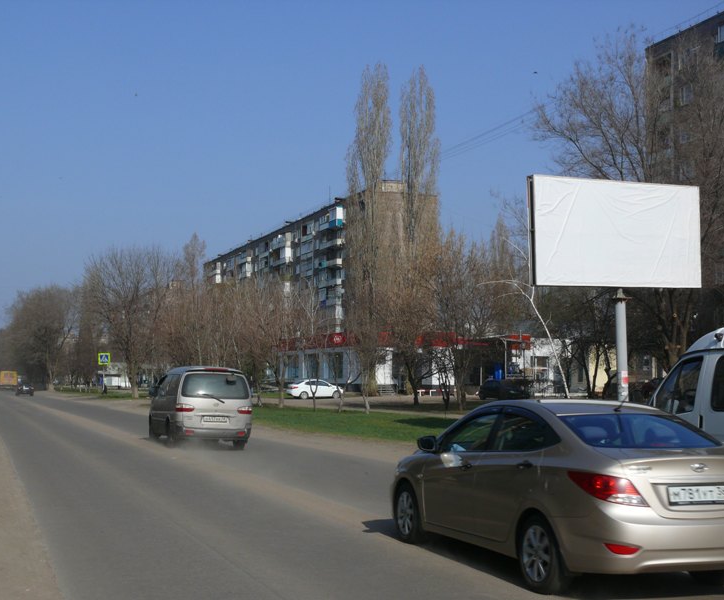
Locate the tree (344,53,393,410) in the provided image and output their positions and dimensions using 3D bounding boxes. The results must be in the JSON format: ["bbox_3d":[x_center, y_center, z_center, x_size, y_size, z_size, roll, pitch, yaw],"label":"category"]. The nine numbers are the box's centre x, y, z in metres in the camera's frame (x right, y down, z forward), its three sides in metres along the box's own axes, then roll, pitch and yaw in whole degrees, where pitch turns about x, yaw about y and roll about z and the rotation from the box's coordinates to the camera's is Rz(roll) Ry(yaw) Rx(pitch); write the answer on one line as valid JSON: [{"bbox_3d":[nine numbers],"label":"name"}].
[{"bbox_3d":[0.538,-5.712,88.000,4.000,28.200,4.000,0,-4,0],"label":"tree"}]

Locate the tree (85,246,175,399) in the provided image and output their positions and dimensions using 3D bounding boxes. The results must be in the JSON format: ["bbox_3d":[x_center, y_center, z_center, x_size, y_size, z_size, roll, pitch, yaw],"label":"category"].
[{"bbox_3d":[-18.074,1.757,83.000,6.800,12.000,6.800,1,-5,-20],"label":"tree"}]

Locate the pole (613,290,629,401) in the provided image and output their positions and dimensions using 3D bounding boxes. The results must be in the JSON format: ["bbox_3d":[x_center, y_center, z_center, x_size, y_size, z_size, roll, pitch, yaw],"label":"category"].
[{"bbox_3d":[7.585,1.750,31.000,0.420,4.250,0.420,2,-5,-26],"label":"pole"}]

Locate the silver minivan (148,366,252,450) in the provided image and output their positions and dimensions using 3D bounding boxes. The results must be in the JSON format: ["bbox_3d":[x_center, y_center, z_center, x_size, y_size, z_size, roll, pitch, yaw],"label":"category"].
[{"bbox_3d":[-4.070,2.624,25.903,1.820,1.930,4.850,1,-5,-20],"label":"silver minivan"}]

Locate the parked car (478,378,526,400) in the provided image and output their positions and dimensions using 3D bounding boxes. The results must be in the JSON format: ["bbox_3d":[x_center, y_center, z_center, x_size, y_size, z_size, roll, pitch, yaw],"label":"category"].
[{"bbox_3d":[10.044,6.398,76.000,1.750,1.520,4.200,2,-5,-25],"label":"parked car"}]

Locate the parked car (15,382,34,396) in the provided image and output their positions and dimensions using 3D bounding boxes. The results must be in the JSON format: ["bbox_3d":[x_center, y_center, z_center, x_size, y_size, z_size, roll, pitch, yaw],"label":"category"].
[{"bbox_3d":[-35.630,9.418,112.000,1.680,1.430,4.200,1,-5,-20],"label":"parked car"}]

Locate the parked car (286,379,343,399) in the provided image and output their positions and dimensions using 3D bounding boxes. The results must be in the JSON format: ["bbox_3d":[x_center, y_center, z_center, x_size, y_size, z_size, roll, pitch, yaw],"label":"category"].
[{"bbox_3d":[-3.528,6.688,79.800,4.370,1.470,1.700,1,-4,-19],"label":"parked car"}]

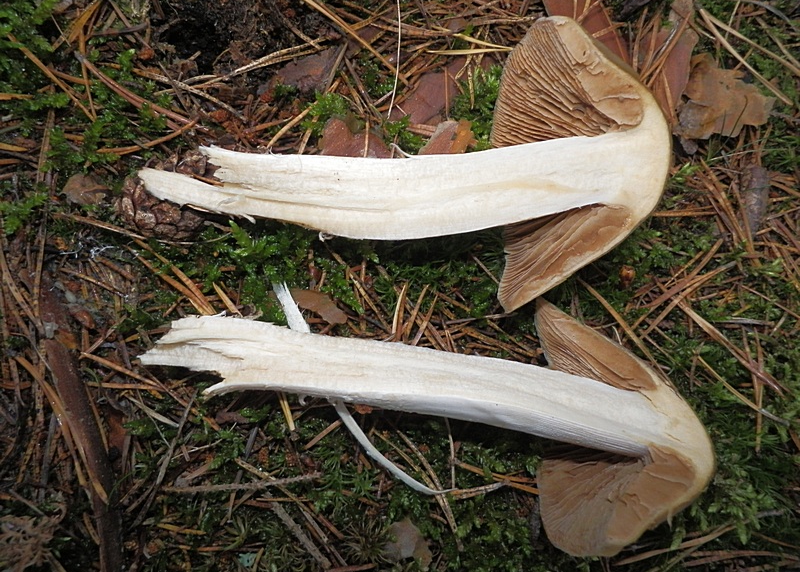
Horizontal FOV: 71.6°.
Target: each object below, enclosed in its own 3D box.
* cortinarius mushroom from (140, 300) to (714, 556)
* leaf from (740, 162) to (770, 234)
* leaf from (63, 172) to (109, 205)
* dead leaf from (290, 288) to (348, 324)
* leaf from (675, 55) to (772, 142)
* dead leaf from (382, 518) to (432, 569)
[{"bbox_3d":[0.008,0.046,0.218,0.209,0.043,0.087,9,75,2],"label":"cortinarius mushroom"},{"bbox_3d":[0.152,-0.037,0.237,0.012,0.007,0.032,12,75,3],"label":"leaf"},{"bbox_3d":[-0.135,-0.041,0.239,0.020,0.006,0.013,17,76,5],"label":"leaf"},{"bbox_3d":[-0.033,0.007,0.225,0.027,0.006,0.009,32,77,8],"label":"dead leaf"},{"bbox_3d":[0.146,-0.081,0.248,0.039,0.010,0.046,20,76,5],"label":"leaf"},{"bbox_3d":[0.004,0.093,0.203,0.018,0.006,0.014,20,76,5],"label":"dead leaf"}]

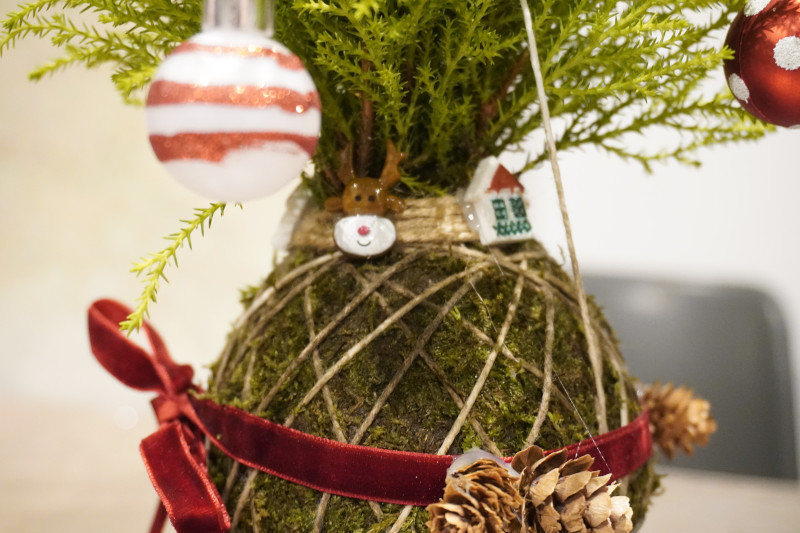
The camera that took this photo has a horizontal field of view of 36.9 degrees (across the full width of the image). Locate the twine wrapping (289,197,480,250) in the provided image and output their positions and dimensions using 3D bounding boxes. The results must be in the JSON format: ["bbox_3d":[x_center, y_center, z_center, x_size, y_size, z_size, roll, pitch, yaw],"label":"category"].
[{"bbox_3d":[0.001,-0.012,0.322,0.060,0.011,0.060,-3,5,0],"label":"twine wrapping"}]

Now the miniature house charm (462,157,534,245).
[{"bbox_3d":[0.024,-0.016,0.294,0.013,0.020,0.007,-10,0,-36],"label":"miniature house charm"}]

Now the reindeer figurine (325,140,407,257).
[{"bbox_3d":[-0.008,-0.016,0.288,0.019,0.028,0.009,0,-3,8],"label":"reindeer figurine"}]

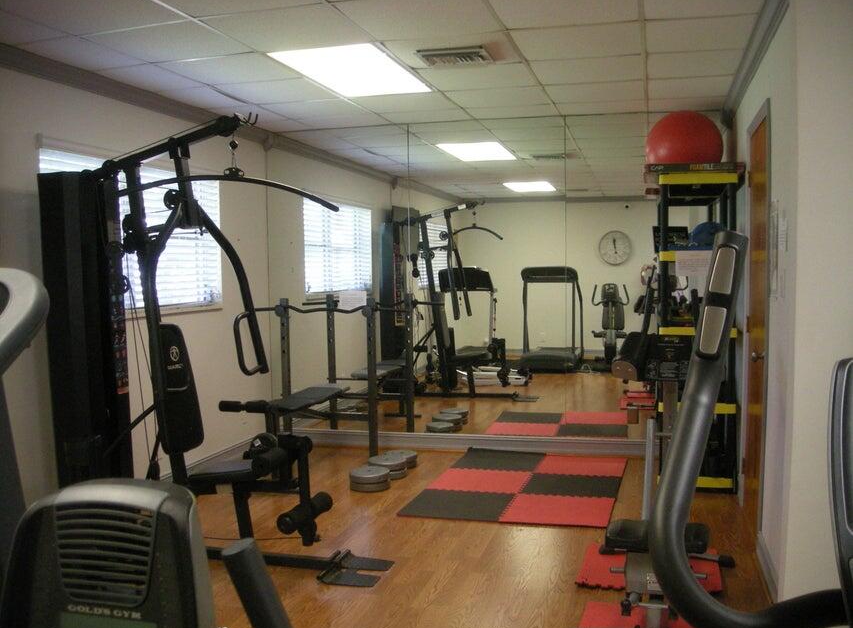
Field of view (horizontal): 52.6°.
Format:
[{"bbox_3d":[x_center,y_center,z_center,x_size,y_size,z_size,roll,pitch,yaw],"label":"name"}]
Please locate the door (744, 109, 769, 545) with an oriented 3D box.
[{"bbox_3d":[1.730,0.092,4.494,0.050,2.084,0.764,1,3,15],"label":"door"}]

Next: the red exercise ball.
[{"bbox_3d":[1.682,-1.094,5.636,0.493,0.457,0.493,1,3,15],"label":"red exercise ball"}]

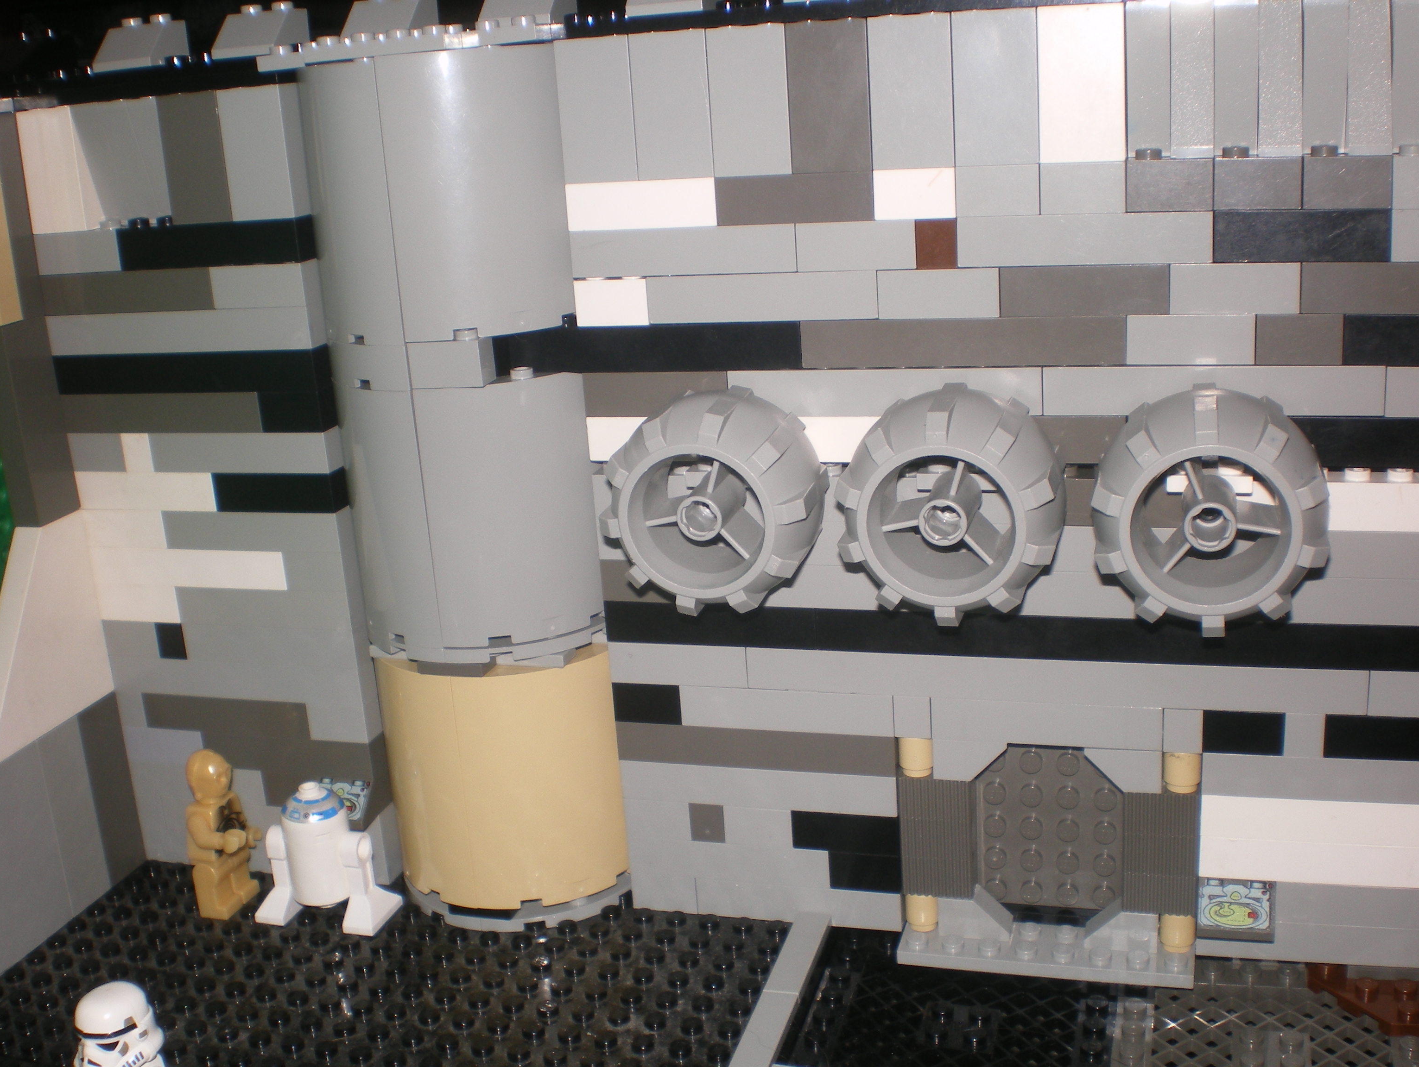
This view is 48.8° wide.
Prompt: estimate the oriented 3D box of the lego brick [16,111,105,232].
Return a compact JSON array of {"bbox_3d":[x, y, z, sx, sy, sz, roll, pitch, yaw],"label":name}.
[{"bbox_3d":[-0.149,-0.085,0.367,0.016,0.029,0.016,1,18,17],"label":"lego brick"}]

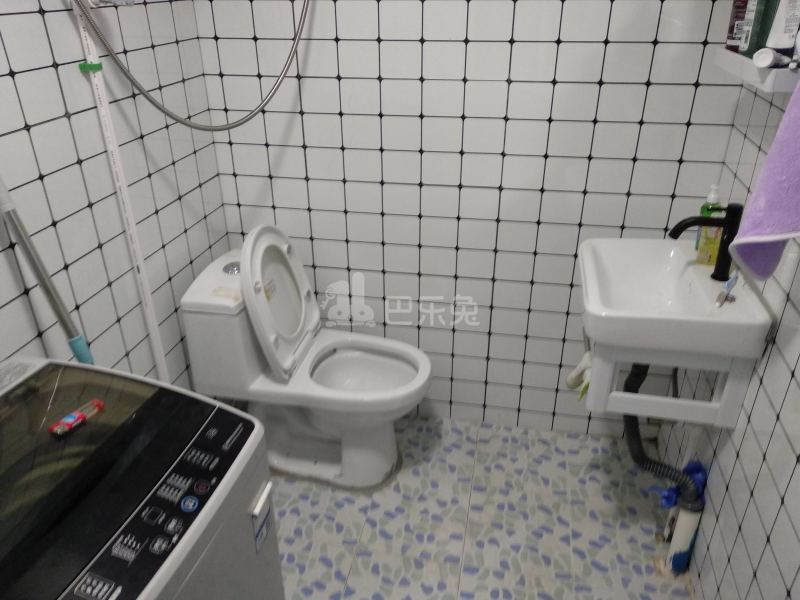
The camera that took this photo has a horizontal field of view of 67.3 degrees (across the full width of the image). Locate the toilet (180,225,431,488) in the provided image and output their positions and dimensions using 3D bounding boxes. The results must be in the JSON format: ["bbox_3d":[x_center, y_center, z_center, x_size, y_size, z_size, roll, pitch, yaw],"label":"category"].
[{"bbox_3d":[-0.245,0.156,1.874,0.695,0.813,0.379,5,28,10],"label":"toilet"}]

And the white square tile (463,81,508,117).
[{"bbox_3d":[0.240,-0.557,1.673,0.118,0.098,0.010,5,28,10],"label":"white square tile"}]

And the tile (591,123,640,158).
[{"bbox_3d":[0.597,-0.442,1.668,0.118,0.099,0.010,5,28,10],"label":"tile"}]

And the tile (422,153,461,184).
[{"bbox_3d":[0.124,-0.392,1.796,0.118,0.099,0.010,5,28,10],"label":"tile"}]

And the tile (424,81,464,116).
[{"bbox_3d":[0.123,-0.569,1.700,0.119,0.099,0.010,5,28,10],"label":"tile"}]

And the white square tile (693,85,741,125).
[{"bbox_3d":[0.825,-0.509,1.574,0.110,0.098,0.010,5,28,10],"label":"white square tile"}]

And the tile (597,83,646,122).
[{"bbox_3d":[0.594,-0.528,1.613,0.118,0.098,0.010,5,28,10],"label":"tile"}]

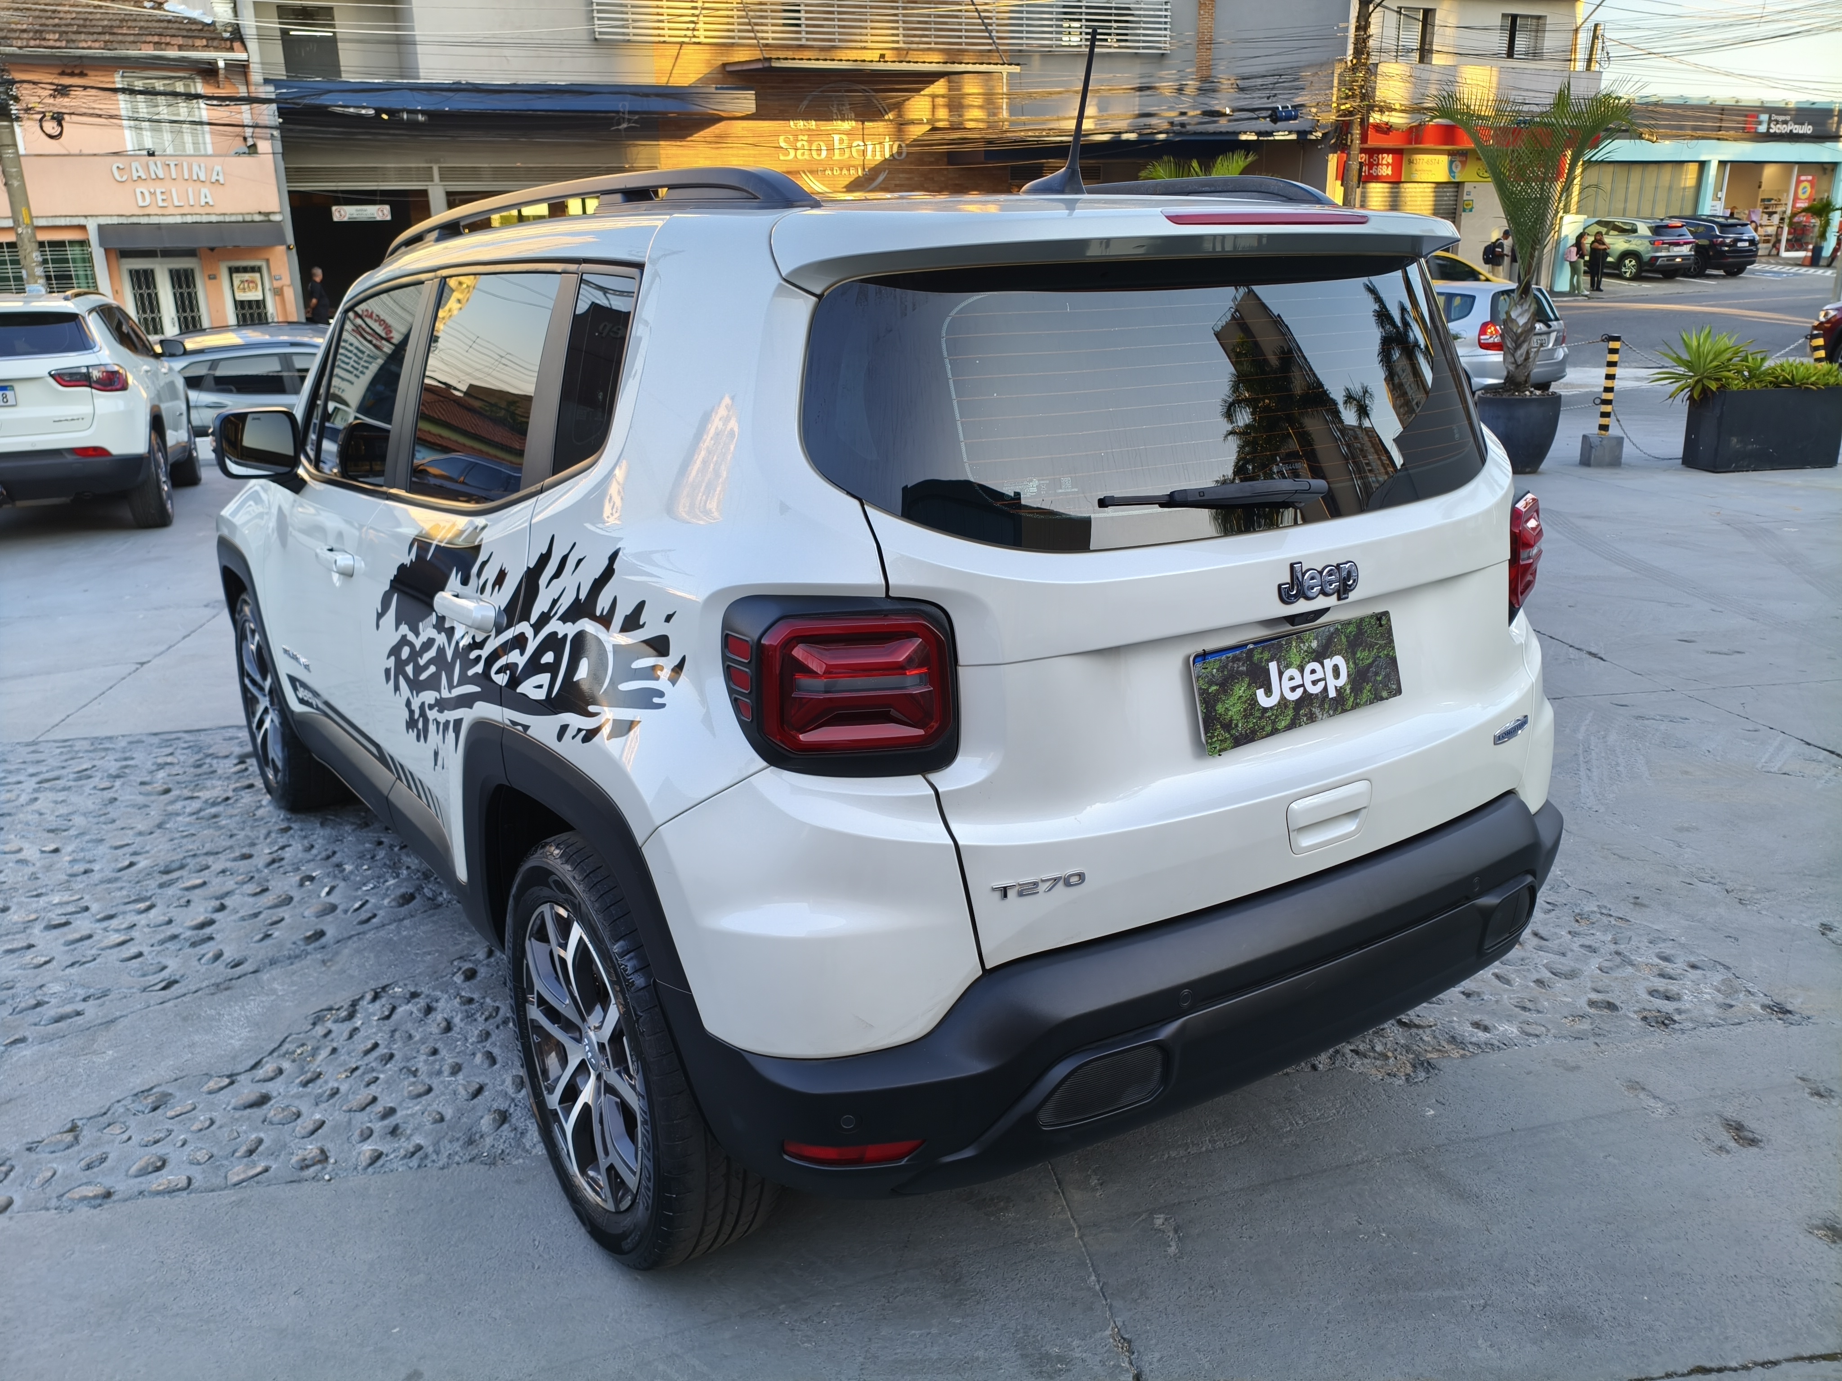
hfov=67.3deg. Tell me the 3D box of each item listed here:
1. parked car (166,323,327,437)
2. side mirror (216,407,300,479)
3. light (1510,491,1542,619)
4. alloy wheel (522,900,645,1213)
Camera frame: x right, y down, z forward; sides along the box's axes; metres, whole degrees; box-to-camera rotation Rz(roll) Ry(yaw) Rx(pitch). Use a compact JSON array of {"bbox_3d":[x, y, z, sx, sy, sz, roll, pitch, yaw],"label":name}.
[{"bbox_3d":[-6.172,-3.020,14.750,4.350,1.600,1.790,-3,18,-7],"label":"parked car"},{"bbox_3d":[-1.602,-0.595,3.354,0.200,0.185,0.150,-11,18,-34],"label":"side mirror"},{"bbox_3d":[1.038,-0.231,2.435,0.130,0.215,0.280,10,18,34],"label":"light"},{"bbox_3d":[-0.467,0.563,2.236,0.190,0.490,0.490,-11,18,-34],"label":"alloy wheel"}]

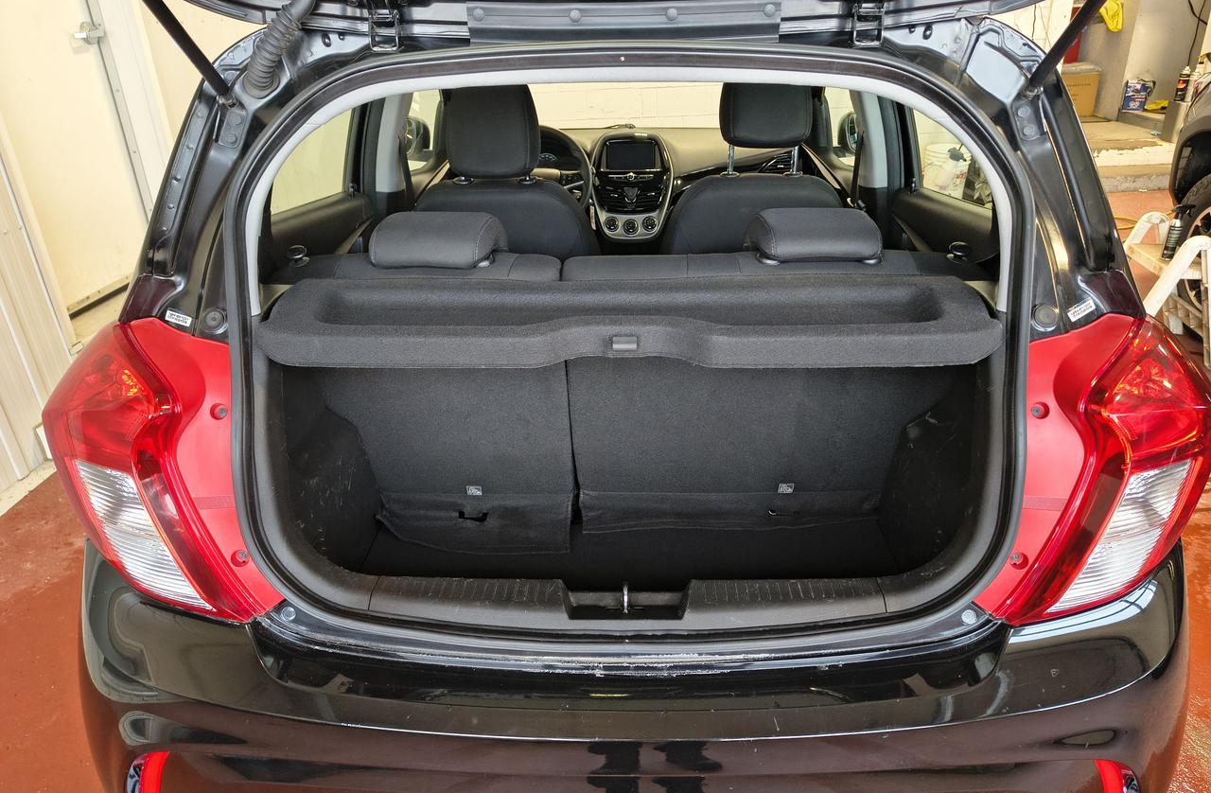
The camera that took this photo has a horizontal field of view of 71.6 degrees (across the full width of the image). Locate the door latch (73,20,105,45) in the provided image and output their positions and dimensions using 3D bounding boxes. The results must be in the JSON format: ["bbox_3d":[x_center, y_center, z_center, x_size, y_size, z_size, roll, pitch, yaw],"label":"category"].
[{"bbox_3d":[-2.029,-1.431,3.315,0.068,0.088,0.150,-1,27,2],"label":"door latch"}]

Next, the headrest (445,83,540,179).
[{"bbox_3d":[-0.274,-0.655,2.050,0.228,0.230,0.120,0,35,2],"label":"headrest"}]

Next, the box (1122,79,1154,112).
[{"bbox_3d":[4.151,-2.351,6.550,0.180,0.225,0.130,13,31,26],"label":"box"}]

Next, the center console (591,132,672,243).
[{"bbox_3d":[0.089,-0.707,2.820,0.265,0.330,0.200,0,27,2],"label":"center console"}]

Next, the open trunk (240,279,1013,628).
[{"bbox_3d":[0.040,0.076,1.342,1.050,0.490,0.550,0,27,2],"label":"open trunk"}]

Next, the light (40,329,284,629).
[{"bbox_3d":[-0.576,0.073,1.161,0.270,0.370,0.280,0,27,2],"label":"light"}]

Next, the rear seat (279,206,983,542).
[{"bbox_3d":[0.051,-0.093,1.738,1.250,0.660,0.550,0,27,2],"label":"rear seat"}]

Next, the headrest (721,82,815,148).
[{"bbox_3d":[0.392,-0.735,2.060,0.225,0.230,0.120,0,35,2],"label":"headrest"}]

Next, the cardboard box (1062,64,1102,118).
[{"bbox_3d":[3.799,-2.453,6.750,0.300,0.360,0.250,4,28,11],"label":"cardboard box"}]

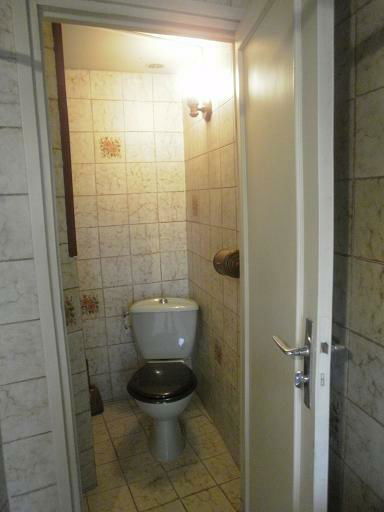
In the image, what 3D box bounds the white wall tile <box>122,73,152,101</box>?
[{"bbox_3d":[-0.348,-1.079,2.458,0.198,0.180,0.010,-5,8,-19],"label":"white wall tile"}]

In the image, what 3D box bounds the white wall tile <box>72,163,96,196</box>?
[{"bbox_3d":[-0.690,-0.484,2.456,0.158,0.203,0.010,-4,8,-17],"label":"white wall tile"}]

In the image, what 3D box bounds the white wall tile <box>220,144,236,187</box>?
[{"bbox_3d":[0.175,-0.428,1.837,0.010,0.200,0.196,-4,8,-15],"label":"white wall tile"}]

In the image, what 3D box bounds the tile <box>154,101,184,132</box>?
[{"bbox_3d":[-0.157,-0.910,2.532,0.190,0.200,0.010,-4,8,-15],"label":"tile"}]

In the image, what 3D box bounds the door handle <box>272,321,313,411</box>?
[{"bbox_3d":[0.251,0.257,0.988,0.060,0.234,0.125,-3,8,-7],"label":"door handle"}]

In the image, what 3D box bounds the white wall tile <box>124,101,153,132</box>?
[{"bbox_3d":[-0.339,-0.896,2.456,0.197,0.199,0.010,-4,9,-15],"label":"white wall tile"}]

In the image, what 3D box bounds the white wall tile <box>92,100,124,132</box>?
[{"bbox_3d":[-0.525,-0.881,2.405,0.197,0.199,0.010,-4,9,-15],"label":"white wall tile"}]

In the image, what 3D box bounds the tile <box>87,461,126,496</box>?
[{"bbox_3d":[-0.444,1.123,1.938,0.197,0.010,0.197,-5,9,-23],"label":"tile"}]

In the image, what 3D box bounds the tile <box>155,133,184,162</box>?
[{"bbox_3d":[-0.145,-0.716,2.535,0.197,0.199,0.010,-4,9,-15],"label":"tile"}]

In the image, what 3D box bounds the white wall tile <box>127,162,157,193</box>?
[{"bbox_3d":[-0.328,-0.513,2.534,0.198,0.200,0.010,-4,8,-15],"label":"white wall tile"}]

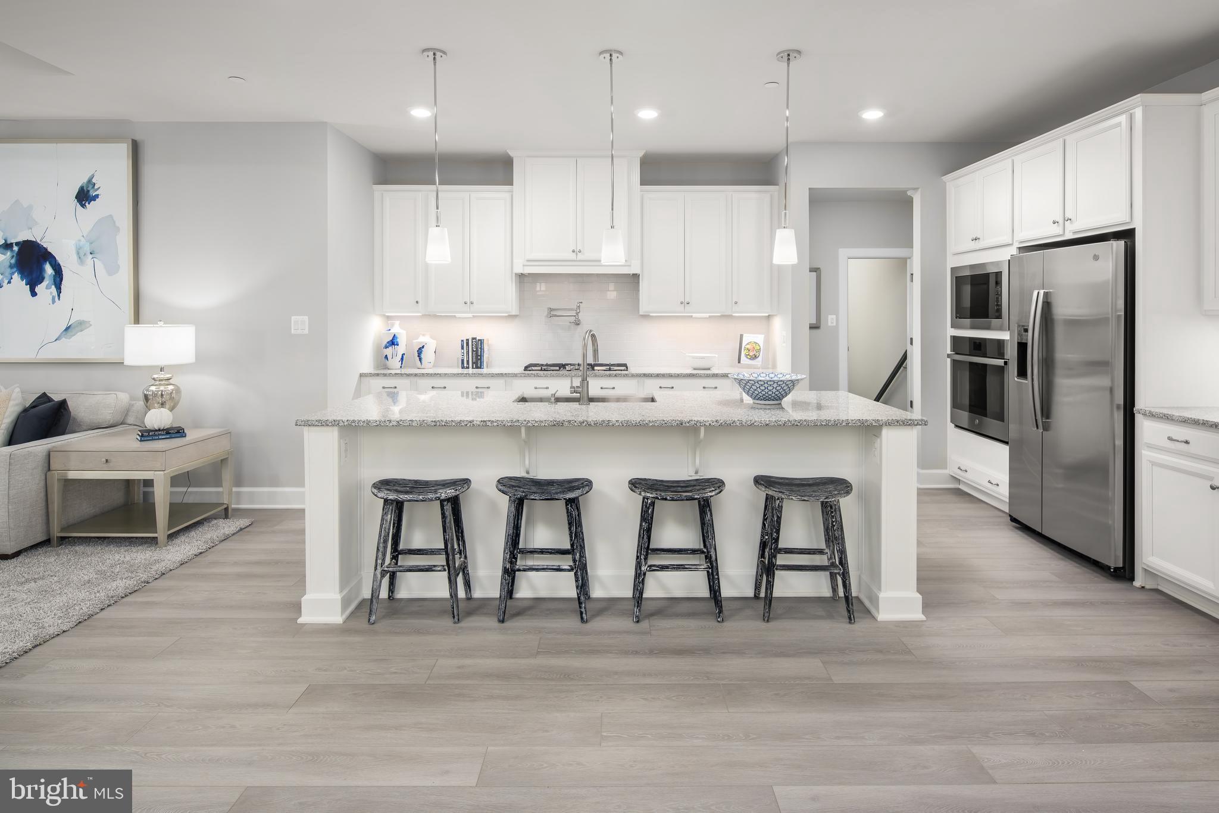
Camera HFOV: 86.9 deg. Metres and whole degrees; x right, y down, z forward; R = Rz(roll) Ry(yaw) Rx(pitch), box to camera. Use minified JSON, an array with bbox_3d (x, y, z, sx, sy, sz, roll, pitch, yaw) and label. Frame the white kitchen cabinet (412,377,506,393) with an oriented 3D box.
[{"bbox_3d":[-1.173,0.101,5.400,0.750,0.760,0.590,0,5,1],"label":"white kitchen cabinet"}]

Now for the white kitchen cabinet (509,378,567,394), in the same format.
[{"bbox_3d":[-0.545,0.168,5.414,0.485,0.869,0.566,0,5,0],"label":"white kitchen cabinet"}]

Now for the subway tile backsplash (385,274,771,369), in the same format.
[{"bbox_3d":[-0.281,-0.763,5.737,3.454,0.838,0.030,0,5,0],"label":"subway tile backsplash"}]

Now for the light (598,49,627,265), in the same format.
[{"bbox_3d":[0.012,-1.290,3.360,0.127,1.100,0.127,0,5,1],"label":"light"}]

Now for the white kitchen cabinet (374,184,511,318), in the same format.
[{"bbox_3d":[-1.360,-1.327,5.550,1.200,1.080,0.340,0,5,1],"label":"white kitchen cabinet"}]

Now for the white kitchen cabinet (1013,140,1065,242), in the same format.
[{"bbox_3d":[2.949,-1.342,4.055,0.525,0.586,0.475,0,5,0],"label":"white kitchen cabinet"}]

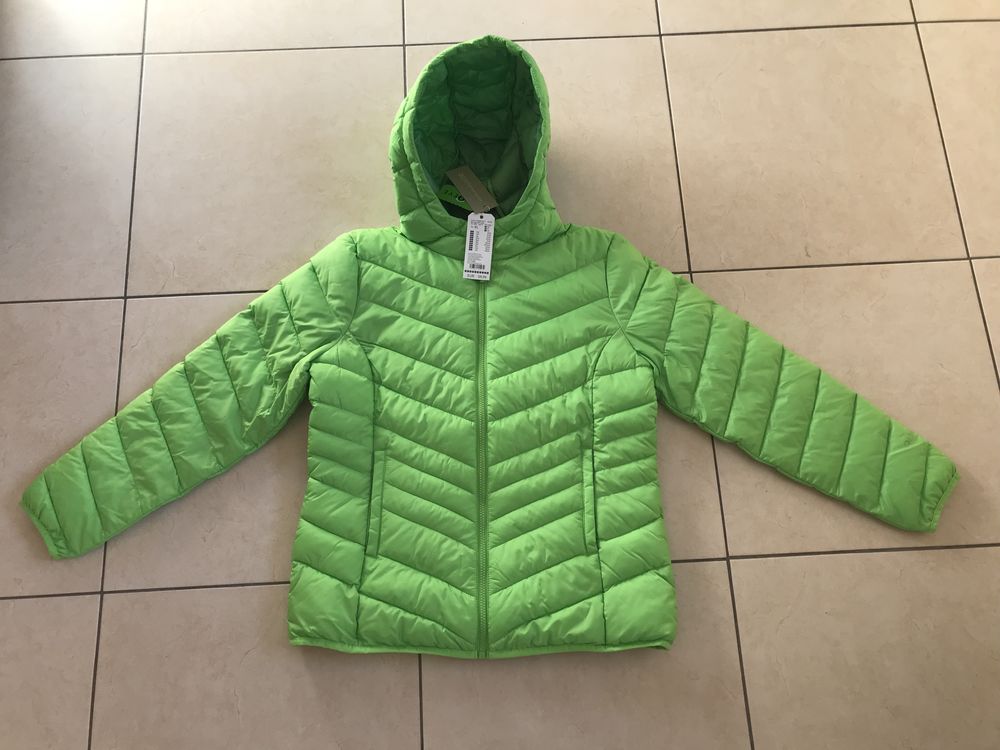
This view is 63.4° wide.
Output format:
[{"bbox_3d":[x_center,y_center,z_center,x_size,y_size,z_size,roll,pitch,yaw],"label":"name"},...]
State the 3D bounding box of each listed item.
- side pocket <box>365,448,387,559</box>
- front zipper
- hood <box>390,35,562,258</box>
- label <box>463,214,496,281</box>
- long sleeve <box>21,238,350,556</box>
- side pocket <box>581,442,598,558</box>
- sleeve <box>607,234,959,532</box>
[{"bbox_3d":[-0.174,0.181,1.145,0.020,0.015,0.151,3,74,1],"label":"side pocket"},{"bbox_3d":[-0.026,0.113,1.176,0.020,0.015,0.565,0,74,0],"label":"front zipper"},{"bbox_3d":[-0.034,-0.350,1.263,0.275,0.170,0.350,0,74,0],"label":"hood"},{"bbox_3d":[-0.031,-0.196,1.230,0.040,0.004,0.110,4,74,1],"label":"label"},{"bbox_3d":[-0.412,0.036,1.203,0.627,0.070,0.185,-42,78,-11],"label":"long sleeve"},{"bbox_3d":[0.126,0.178,1.148,0.020,0.015,0.147,-1,74,-1],"label":"side pocket"},{"bbox_3d":[0.380,0.027,1.211,0.635,0.070,0.200,37,77,9],"label":"sleeve"}]

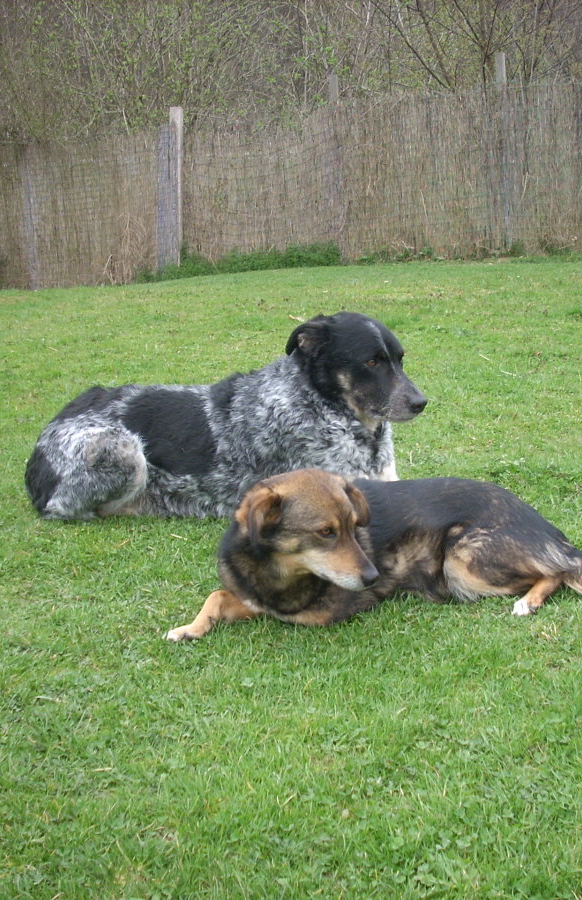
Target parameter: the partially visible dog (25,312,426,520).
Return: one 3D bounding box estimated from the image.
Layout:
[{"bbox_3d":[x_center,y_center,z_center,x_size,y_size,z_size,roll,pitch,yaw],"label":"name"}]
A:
[{"bbox_3d":[-0.106,-0.090,2.641,0.800,0.400,0.340,0,11,12],"label":"partially visible dog"}]

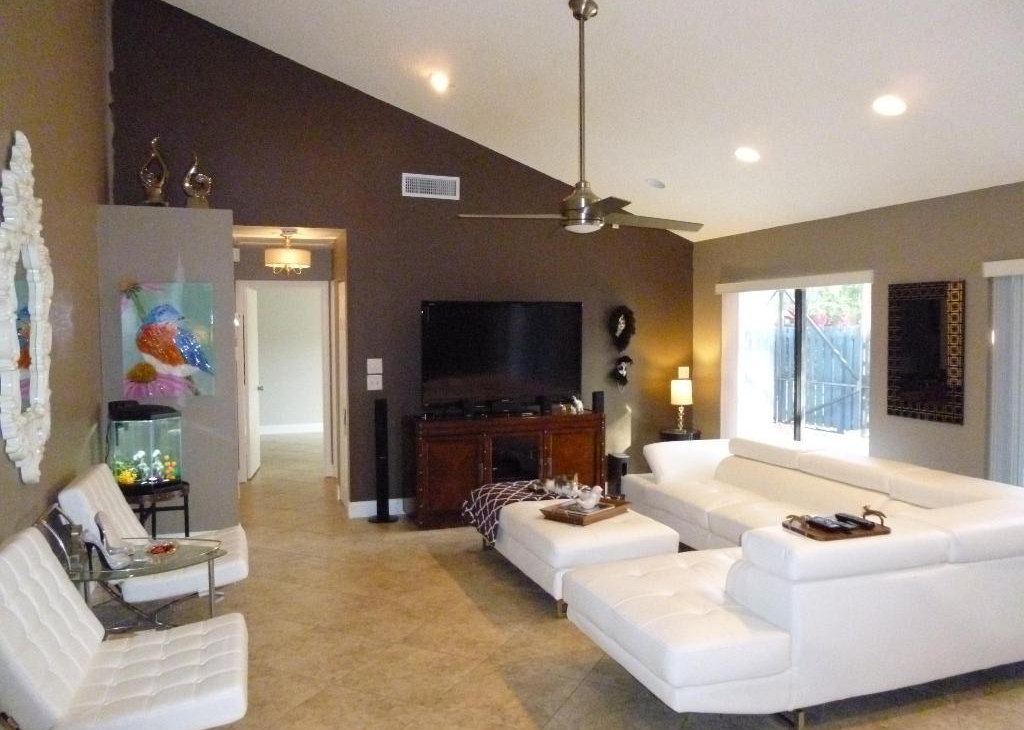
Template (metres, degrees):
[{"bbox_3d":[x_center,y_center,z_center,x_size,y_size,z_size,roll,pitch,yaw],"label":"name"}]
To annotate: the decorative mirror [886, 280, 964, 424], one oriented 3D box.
[{"bbox_3d":[2.665,-0.089,4.778,0.040,0.895,0.580,-1,3,-19],"label":"decorative mirror"}]

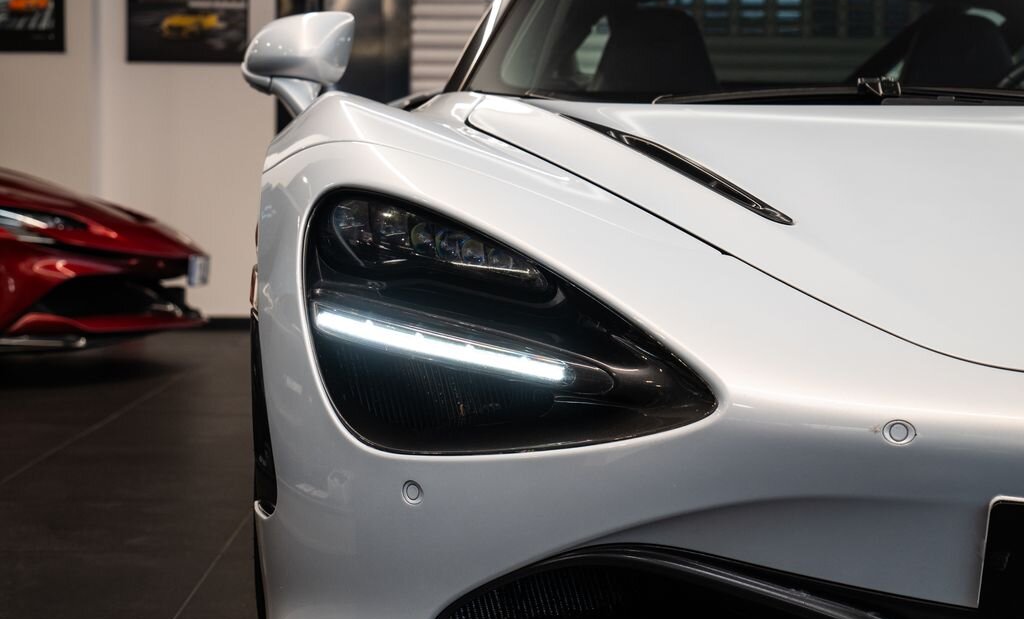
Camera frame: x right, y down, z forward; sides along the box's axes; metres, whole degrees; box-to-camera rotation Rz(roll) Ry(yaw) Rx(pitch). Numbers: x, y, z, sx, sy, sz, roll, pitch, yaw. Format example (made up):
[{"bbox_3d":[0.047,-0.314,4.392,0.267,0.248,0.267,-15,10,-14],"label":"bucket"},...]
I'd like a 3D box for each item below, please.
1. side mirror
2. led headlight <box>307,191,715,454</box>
[{"bbox_3d":[-0.352,-0.400,2.810,0.190,0.175,0.135,1,4,6],"label":"side mirror"},{"bbox_3d":[-0.020,0.011,1.735,0.410,0.265,0.340,1,4,9],"label":"led headlight"}]

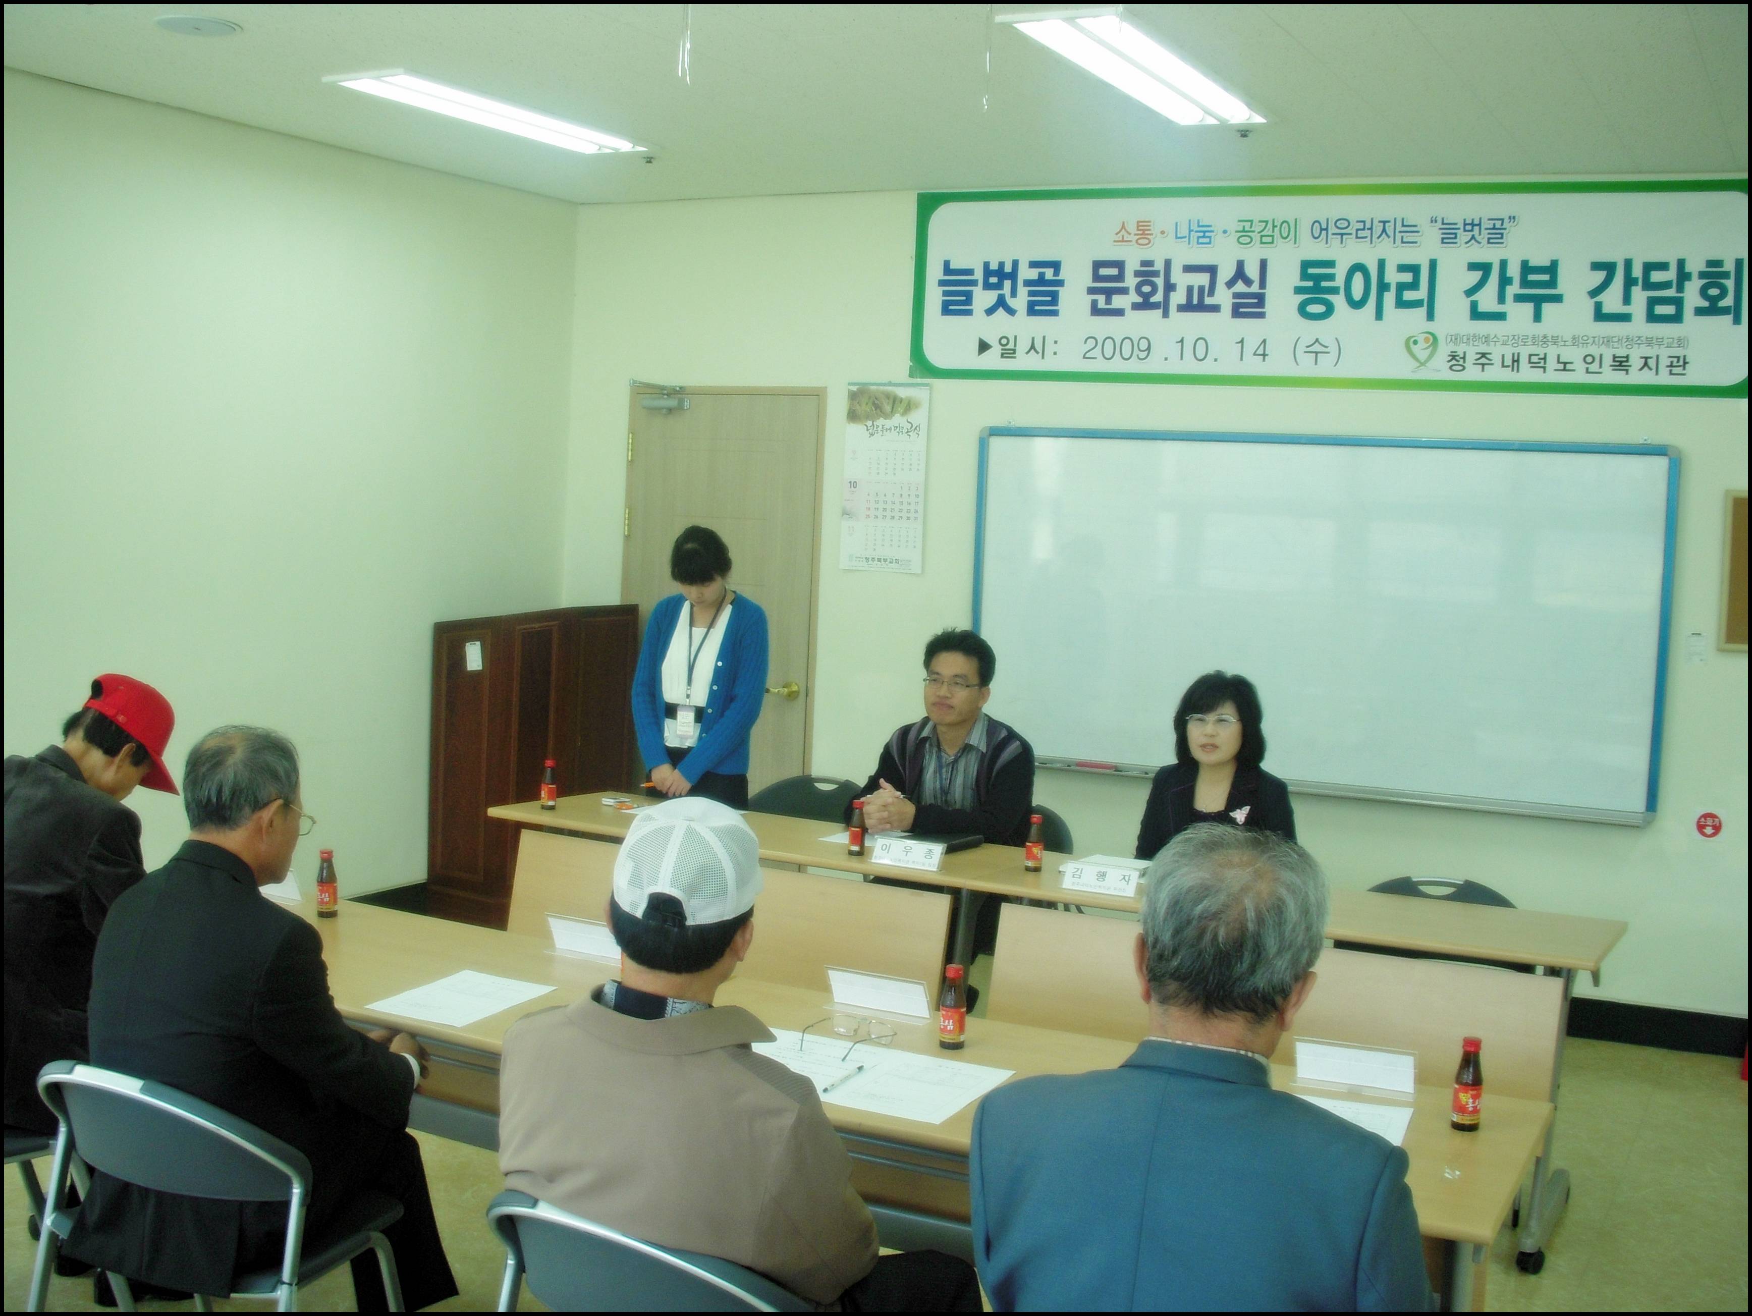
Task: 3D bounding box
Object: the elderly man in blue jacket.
[{"bbox_3d":[0.469,0.844,2.356,0.500,1.365,0.740,5,6,27],"label":"elderly man in blue jacket"}]

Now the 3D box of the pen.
[{"bbox_3d":[-0.051,0.684,3.136,0.011,0.011,0.147,4,6,25],"label":"pen"}]

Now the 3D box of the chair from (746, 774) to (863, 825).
[{"bbox_3d":[-0.269,0.776,5.815,0.480,0.790,0.530,5,6,26],"label":"chair"}]

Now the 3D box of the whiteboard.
[{"bbox_3d":[1.403,-0.133,6.439,2.340,1.200,0.060,4,6,25],"label":"whiteboard"}]

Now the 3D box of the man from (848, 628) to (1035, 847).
[{"bbox_3d":[0.151,0.569,5.494,0.570,1.300,0.740,5,6,26],"label":"man"}]

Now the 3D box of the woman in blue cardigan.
[{"bbox_3d":[-0.566,0.365,5.961,0.430,1.550,0.300,4,6,20],"label":"woman in blue cardigan"}]

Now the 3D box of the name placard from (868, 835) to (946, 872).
[{"bbox_3d":[0.093,0.500,4.945,0.200,0.070,0.065,5,6,26],"label":"name placard"}]

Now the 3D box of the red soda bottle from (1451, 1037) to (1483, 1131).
[{"bbox_3d":[0.918,0.659,2.978,0.047,0.139,0.047,5,6,26],"label":"red soda bottle"}]

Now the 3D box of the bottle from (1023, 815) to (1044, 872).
[{"bbox_3d":[0.401,0.467,4.846,0.043,0.140,0.043,4,6,25],"label":"bottle"}]

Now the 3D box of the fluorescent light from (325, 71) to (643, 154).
[{"bbox_3d":[-1.115,-1.629,5.725,0.300,0.080,1.270,4,6,25],"label":"fluorescent light"}]

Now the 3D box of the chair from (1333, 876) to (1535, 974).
[{"bbox_3d":[1.287,0.948,4.672,0.480,0.790,0.530,5,6,26],"label":"chair"}]

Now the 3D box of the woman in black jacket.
[{"bbox_3d":[0.856,0.659,5.176,0.480,1.240,0.680,5,6,26],"label":"woman in black jacket"}]

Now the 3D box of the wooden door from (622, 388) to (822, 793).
[{"bbox_3d":[-0.604,-0.021,7.457,0.870,2.030,0.080,4,6,25],"label":"wooden door"}]

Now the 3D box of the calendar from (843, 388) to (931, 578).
[{"bbox_3d":[0.028,-0.674,7.211,0.342,0.700,0.012,5,6,26],"label":"calendar"}]

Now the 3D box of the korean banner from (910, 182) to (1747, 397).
[{"bbox_3d":[1.458,-1.250,6.463,2.950,0.676,0.012,5,6,26],"label":"korean banner"}]

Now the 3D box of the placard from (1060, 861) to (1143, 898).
[{"bbox_3d":[0.546,0.522,4.640,0.198,0.080,0.050,4,6,25],"label":"placard"}]

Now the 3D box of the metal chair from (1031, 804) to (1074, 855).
[{"bbox_3d":[0.271,0.809,5.577,0.460,0.800,0.500,4,6,25],"label":"metal chair"}]

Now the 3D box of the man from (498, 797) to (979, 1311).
[{"bbox_3d":[-0.151,0.804,2.662,0.540,1.300,0.740,5,6,26],"label":"man"}]

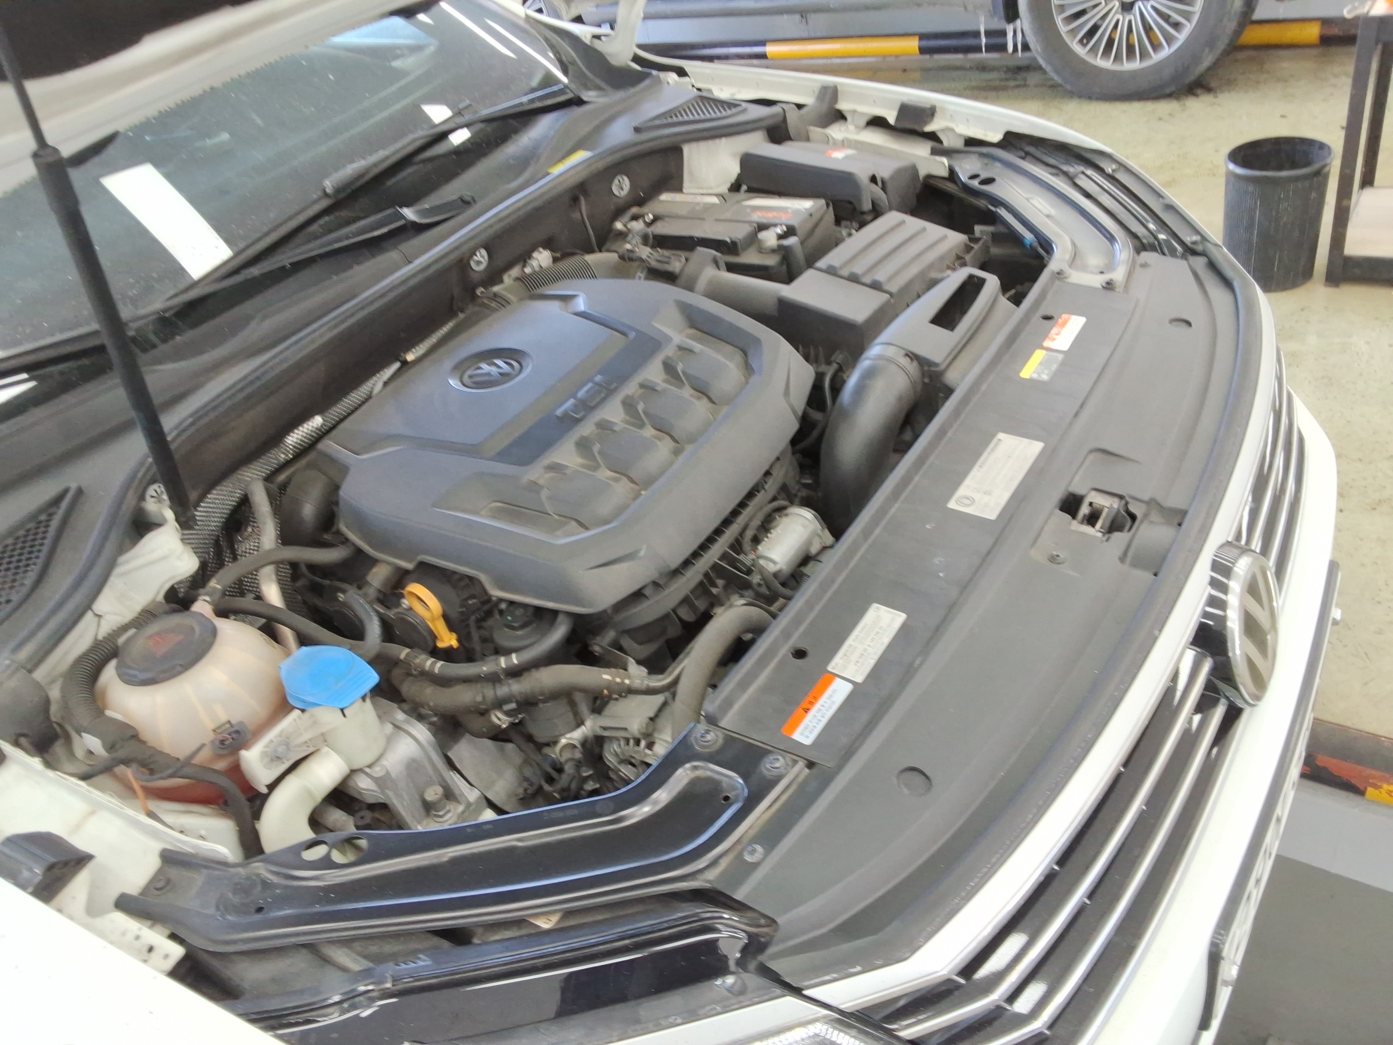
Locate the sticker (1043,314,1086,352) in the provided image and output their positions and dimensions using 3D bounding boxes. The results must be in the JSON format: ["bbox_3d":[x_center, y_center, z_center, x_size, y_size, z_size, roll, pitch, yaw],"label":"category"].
[{"bbox_3d":[0.390,-0.202,1.191,0.026,0.002,0.066,18,47,27],"label":"sticker"}]

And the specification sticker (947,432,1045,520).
[{"bbox_3d":[0.284,-0.046,1.063,0.045,0.003,0.125,22,48,25],"label":"specification sticker"}]

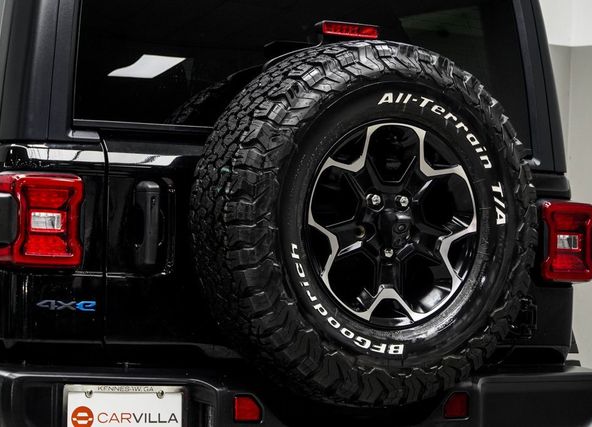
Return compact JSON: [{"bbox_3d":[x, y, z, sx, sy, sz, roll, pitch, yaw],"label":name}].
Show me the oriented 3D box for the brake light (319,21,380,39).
[{"bbox_3d":[0.115,-0.428,4.365,0.157,0.036,0.040,3,-2,-30],"label":"brake light"}]

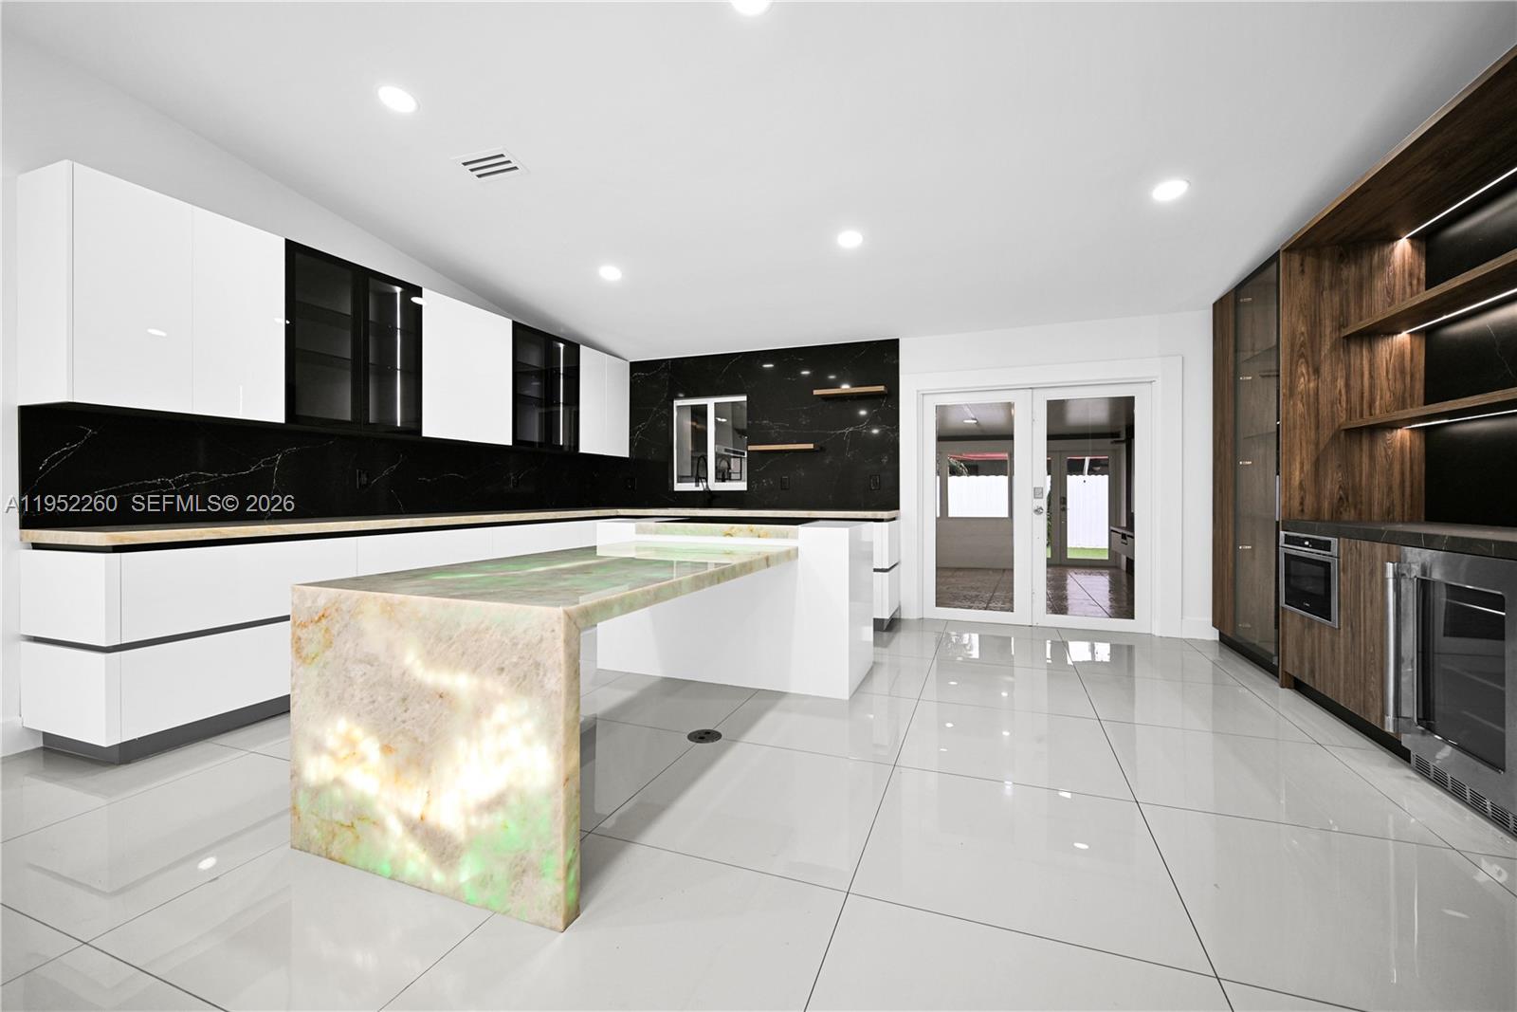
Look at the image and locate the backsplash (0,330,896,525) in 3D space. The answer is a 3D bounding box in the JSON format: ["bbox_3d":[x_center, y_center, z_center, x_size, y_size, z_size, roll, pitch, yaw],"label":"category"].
[{"bbox_3d":[-0.978,-0.719,3.995,3.209,1.590,4.286,1,1,21],"label":"backsplash"}]

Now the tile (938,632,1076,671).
[{"bbox_3d":[1.651,0.996,4.079,0.818,0.010,0.818,0,1,21],"label":"tile"}]

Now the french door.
[{"bbox_3d":[2.328,0.017,5.042,1.756,2.009,0.057,0,1,20],"label":"french door"}]

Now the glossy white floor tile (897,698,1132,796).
[{"bbox_3d":[1.137,1.083,2.703,0.873,0.012,0.844,1,1,21],"label":"glossy white floor tile"}]

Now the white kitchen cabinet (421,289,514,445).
[{"bbox_3d":[-2.194,-0.916,4.206,0.385,0.954,0.765,0,1,21],"label":"white kitchen cabinet"}]

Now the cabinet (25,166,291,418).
[{"bbox_3d":[-2.758,-0.900,2.754,0.385,0.954,0.773,0,1,21],"label":"cabinet"}]

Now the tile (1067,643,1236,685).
[{"bbox_3d":[2.413,0.995,3.782,0.818,0.010,0.818,0,1,21],"label":"tile"}]

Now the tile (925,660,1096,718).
[{"bbox_3d":[1.354,1.004,3.316,0.818,0.010,0.818,0,1,21],"label":"tile"}]

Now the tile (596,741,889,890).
[{"bbox_3d":[0.008,1.094,2.220,0.864,0.012,0.840,1,1,21],"label":"tile"}]

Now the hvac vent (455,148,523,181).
[{"bbox_3d":[-1.510,-1.911,3.314,0.342,0.018,0.205,1,9,21],"label":"hvac vent"}]

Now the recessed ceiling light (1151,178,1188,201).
[{"bbox_3d":[1.816,-1.396,2.603,0.155,0.020,0.155,0,1,21],"label":"recessed ceiling light"}]

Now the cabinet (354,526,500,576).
[{"bbox_3d":[-2.398,0.554,3.934,0.627,0.804,0.969,1,1,21],"label":"cabinet"}]

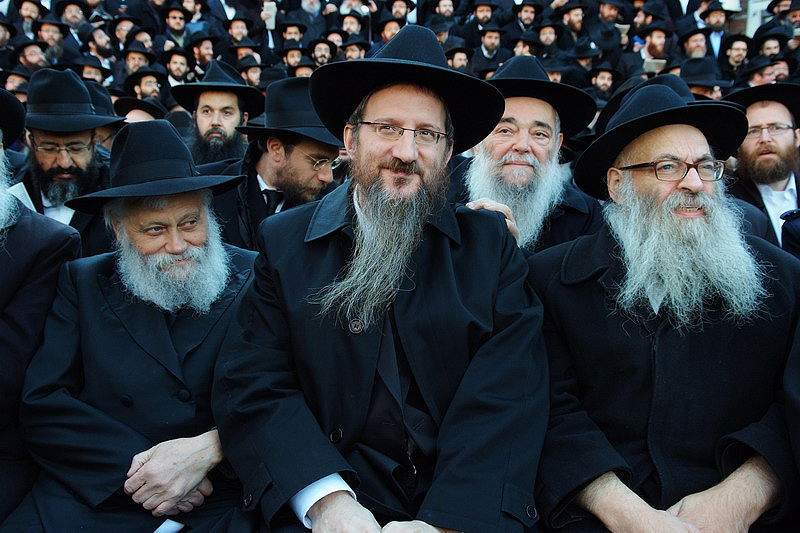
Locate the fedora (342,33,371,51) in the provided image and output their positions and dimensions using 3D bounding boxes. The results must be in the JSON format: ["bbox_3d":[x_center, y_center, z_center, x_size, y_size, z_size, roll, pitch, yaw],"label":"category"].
[{"bbox_3d":[-0.470,-2.431,8.400,0.320,0.140,0.350,8,12,31],"label":"fedora"}]

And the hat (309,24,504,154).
[{"bbox_3d":[0.015,-0.318,1.352,0.335,0.150,0.365,8,-17,-5],"label":"hat"}]

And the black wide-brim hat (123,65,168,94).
[{"bbox_3d":[-1.834,-1.348,5.600,0.320,0.140,0.350,-2,-1,-37],"label":"black wide-brim hat"}]

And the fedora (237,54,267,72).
[{"bbox_3d":[-1.547,-2.120,8.100,0.350,0.140,0.320,3,6,37],"label":"fedora"}]

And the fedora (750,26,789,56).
[{"bbox_3d":[3.526,-2.151,7.400,0.330,0.145,0.355,-1,-5,9],"label":"fedora"}]

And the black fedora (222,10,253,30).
[{"bbox_3d":[-1.711,-2.596,8.200,0.300,0.140,0.330,2,0,-6],"label":"black fedora"}]

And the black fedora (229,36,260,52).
[{"bbox_3d":[-1.640,-2.341,8.200,0.325,0.140,0.350,-1,14,-3],"label":"black fedora"}]

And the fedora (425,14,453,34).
[{"bbox_3d":[0.436,-2.750,8.800,0.345,0.140,0.315,-15,11,-36],"label":"fedora"}]

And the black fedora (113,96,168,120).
[{"bbox_3d":[-1.480,-0.930,4.500,0.320,0.140,0.350,14,0,9],"label":"black fedora"}]

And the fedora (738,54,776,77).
[{"bbox_3d":[3.065,-1.736,6.700,0.330,0.140,0.300,-15,0,12],"label":"fedora"}]

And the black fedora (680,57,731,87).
[{"bbox_3d":[1.857,-1.177,4.700,0.330,0.150,0.300,8,7,36],"label":"black fedora"}]

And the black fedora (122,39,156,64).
[{"bbox_3d":[-2.412,-1.995,7.200,0.320,0.145,0.350,6,9,-8],"label":"black fedora"}]

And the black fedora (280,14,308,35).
[{"bbox_3d":[-1.123,-2.557,8.200,0.315,0.140,0.345,-1,7,-6],"label":"black fedora"}]

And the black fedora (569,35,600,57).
[{"bbox_3d":[1.850,-2.206,7.800,0.330,0.140,0.300,1,3,24],"label":"black fedora"}]

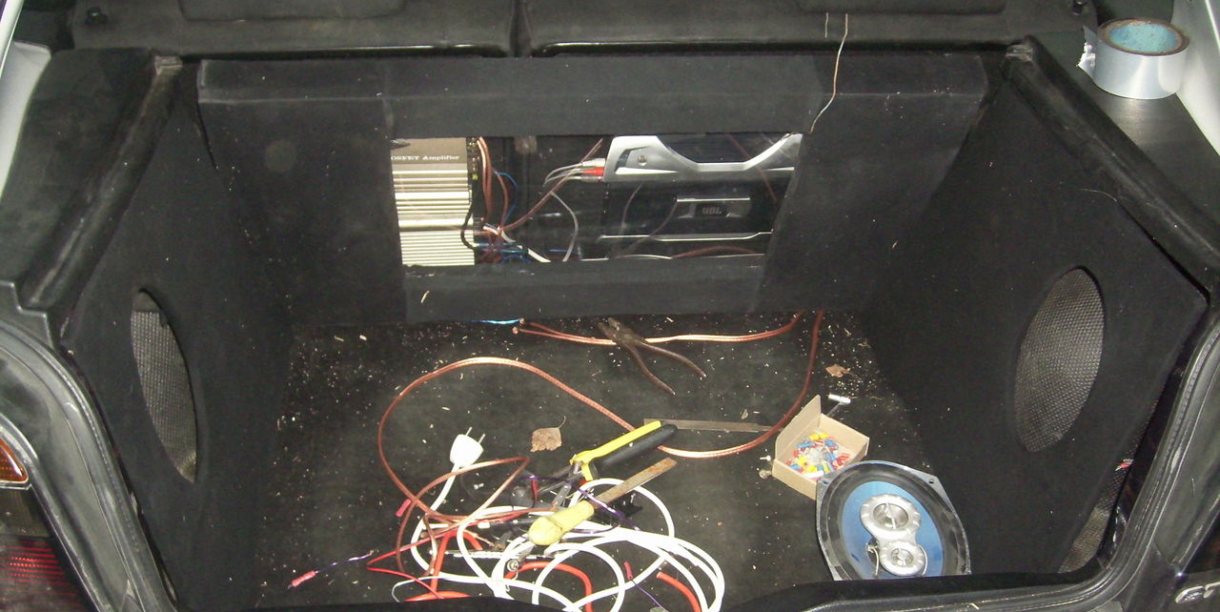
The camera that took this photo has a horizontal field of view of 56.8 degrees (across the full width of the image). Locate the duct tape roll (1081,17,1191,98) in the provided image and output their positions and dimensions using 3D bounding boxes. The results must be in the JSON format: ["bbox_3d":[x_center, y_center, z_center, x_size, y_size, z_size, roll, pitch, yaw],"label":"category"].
[{"bbox_3d":[0.567,-0.266,1.213,0.097,0.049,0.097,0,37,0],"label":"duct tape roll"}]

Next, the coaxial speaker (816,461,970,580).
[{"bbox_3d":[0.318,0.282,1.282,0.165,0.096,0.237,-2,37,-3],"label":"coaxial speaker"}]

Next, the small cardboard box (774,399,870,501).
[{"bbox_3d":[0.273,0.180,1.449,0.078,0.058,0.114,26,44,31],"label":"small cardboard box"}]

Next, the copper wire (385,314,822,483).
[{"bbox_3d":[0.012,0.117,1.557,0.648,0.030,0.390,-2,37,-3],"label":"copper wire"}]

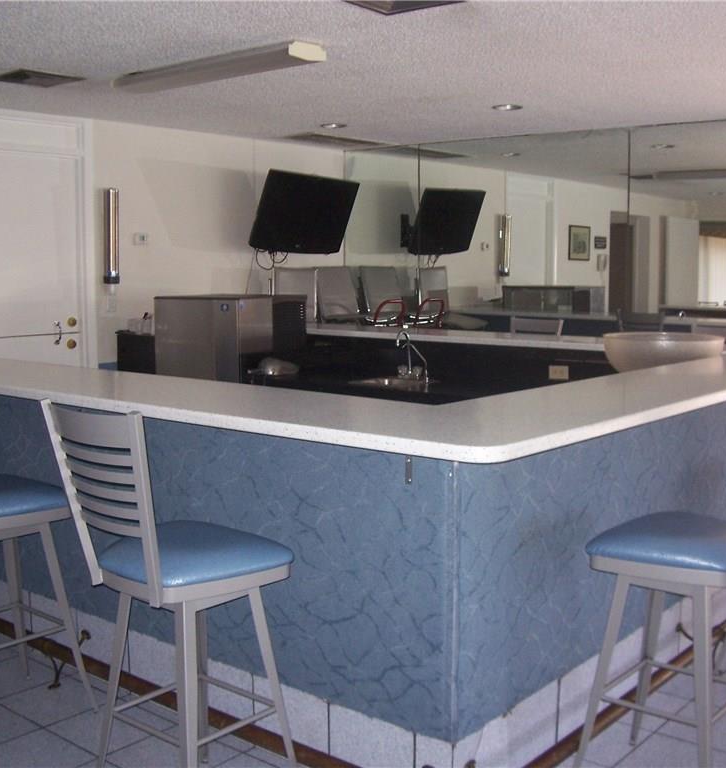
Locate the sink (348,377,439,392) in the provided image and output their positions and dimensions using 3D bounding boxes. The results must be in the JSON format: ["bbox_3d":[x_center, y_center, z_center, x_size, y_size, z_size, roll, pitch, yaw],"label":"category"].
[{"bbox_3d":[0.188,0.069,6.025,0.390,0.150,0.380,5,9,40],"label":"sink"}]

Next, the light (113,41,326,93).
[{"bbox_3d":[-0.704,-1.474,4.750,1.240,0.078,0.232,5,9,40],"label":"light"}]

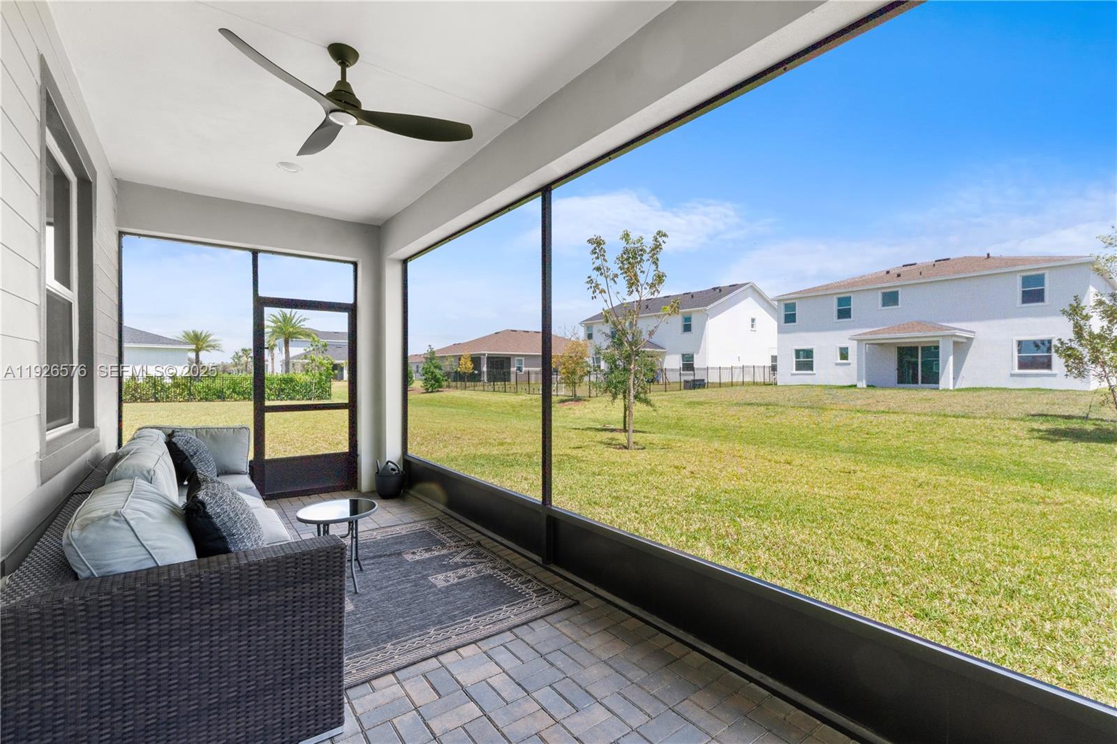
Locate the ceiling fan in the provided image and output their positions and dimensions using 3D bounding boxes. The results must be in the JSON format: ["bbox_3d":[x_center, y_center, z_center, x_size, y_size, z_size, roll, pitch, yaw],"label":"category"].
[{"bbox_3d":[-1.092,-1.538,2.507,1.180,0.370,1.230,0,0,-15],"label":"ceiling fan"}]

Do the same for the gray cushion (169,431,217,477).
[{"bbox_3d":[-2.760,0.680,3.580,0.170,0.450,0.460,-32,19,-34],"label":"gray cushion"}]

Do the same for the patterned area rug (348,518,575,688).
[{"bbox_3d":[-1.138,1.338,3.016,1.600,0.012,2.030,0,0,-37],"label":"patterned area rug"}]

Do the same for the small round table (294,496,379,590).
[{"bbox_3d":[-1.379,1.101,2.914,0.460,0.485,0.460,0,0,-38],"label":"small round table"}]

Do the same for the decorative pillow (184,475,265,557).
[{"bbox_3d":[-1.496,0.692,2.106,0.180,0.450,0.460,-30,18,-35],"label":"decorative pillow"}]

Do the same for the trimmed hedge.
[{"bbox_3d":[-19.700,1.070,28.600,10.800,1.440,0.060,0,0,-42],"label":"trimmed hedge"}]

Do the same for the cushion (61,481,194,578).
[{"bbox_3d":[-1.591,0.672,1.814,0.220,0.470,0.710,-27,17,-35],"label":"cushion"}]

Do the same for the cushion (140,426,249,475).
[{"bbox_3d":[-3.039,0.673,3.907,0.740,0.440,0.180,0,-12,-38],"label":"cushion"}]

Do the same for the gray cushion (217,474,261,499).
[{"bbox_3d":[-2.781,0.947,3.614,0.680,0.120,0.760,0,0,-38],"label":"gray cushion"}]

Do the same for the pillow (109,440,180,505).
[{"bbox_3d":[-2.079,0.660,2.359,0.210,0.460,0.710,-18,11,-37],"label":"pillow"}]

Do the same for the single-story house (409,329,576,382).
[{"bbox_3d":[-4.380,-2.170,60.214,21.000,6.400,15.800,0,0,-38],"label":"single-story house"}]

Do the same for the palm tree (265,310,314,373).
[{"bbox_3d":[-23.100,-1.900,40.000,4.200,6.800,4.200,0,0,0],"label":"palm tree"}]

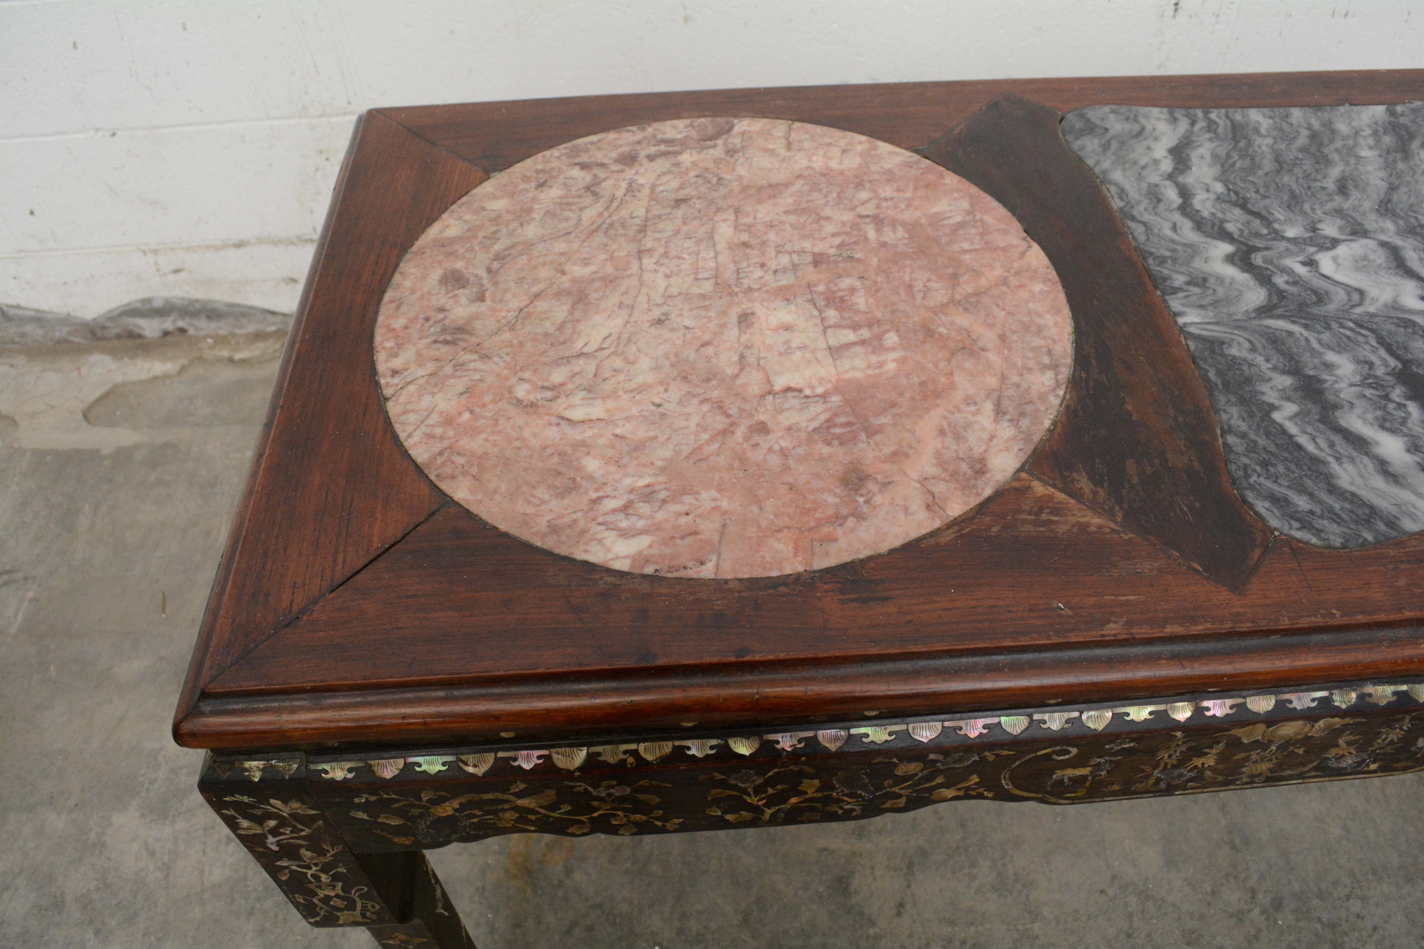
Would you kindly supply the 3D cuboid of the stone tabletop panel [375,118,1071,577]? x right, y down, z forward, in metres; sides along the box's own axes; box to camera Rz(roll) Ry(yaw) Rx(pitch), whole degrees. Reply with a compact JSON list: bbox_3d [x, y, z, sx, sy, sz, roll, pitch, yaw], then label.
[{"bbox_3d":[0.006,-0.098,0.636,0.405,0.020,0.405,-3,49,-1],"label":"stone tabletop panel"}]

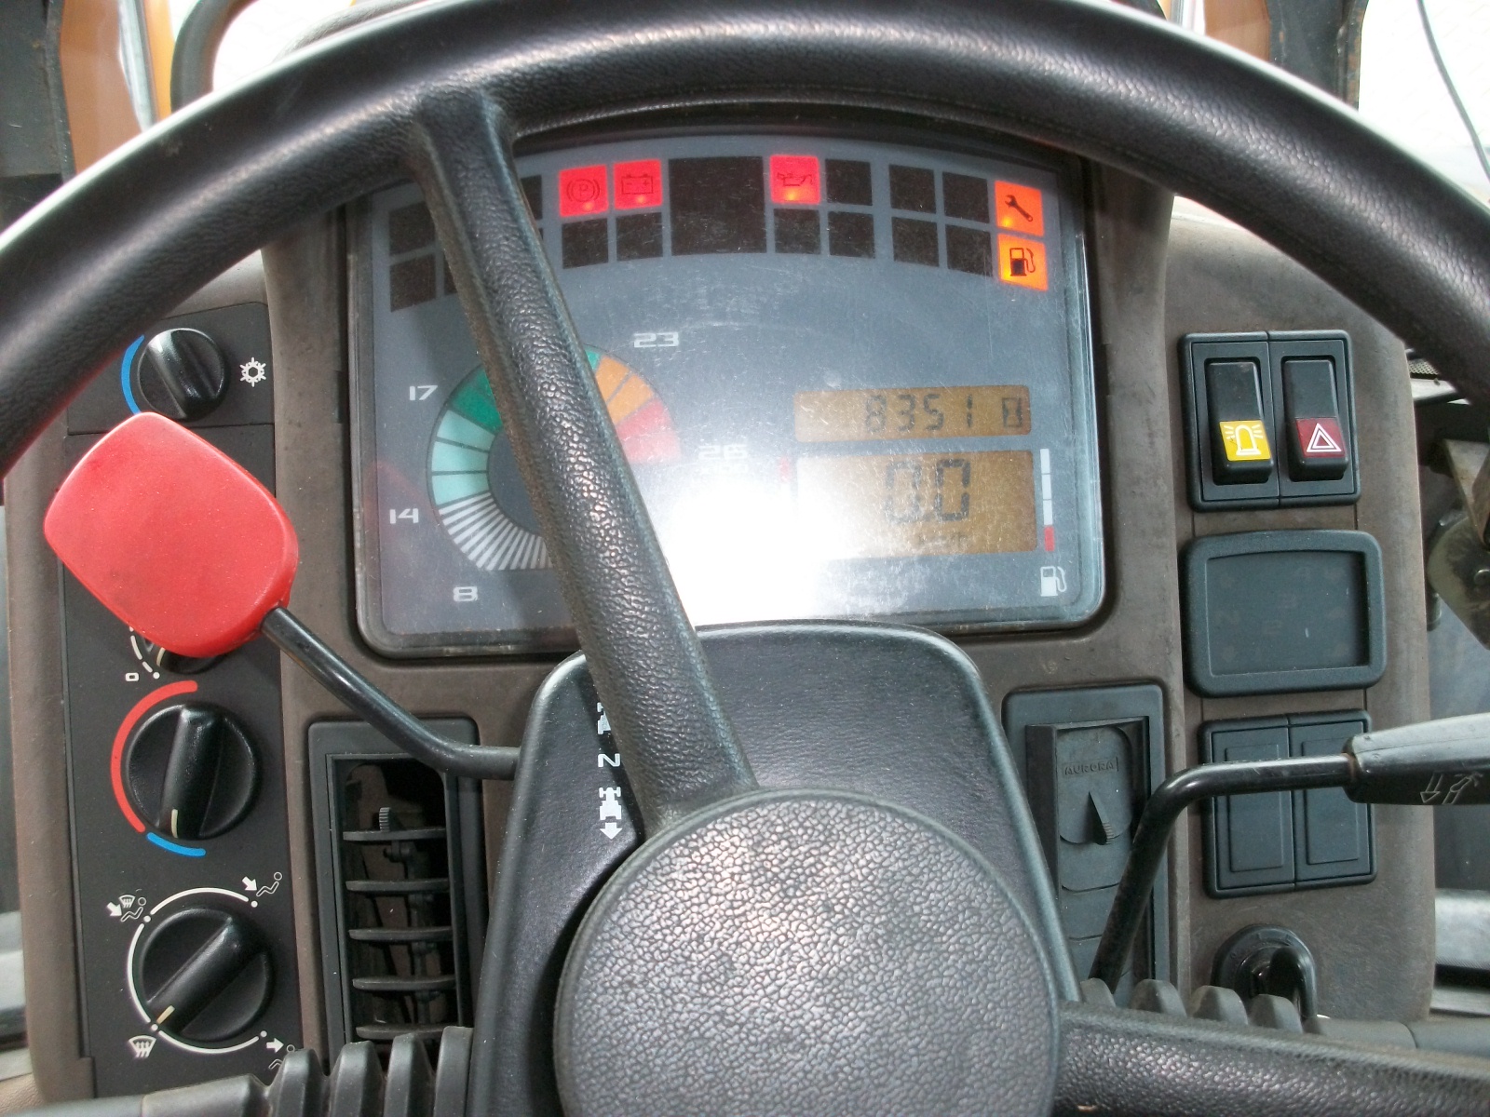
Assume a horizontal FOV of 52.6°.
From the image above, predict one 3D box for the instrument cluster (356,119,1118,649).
[{"bbox_3d":[-0.005,-0.052,0.466,0.219,0.152,0.030,-2,-1,0],"label":"instrument cluster"}]

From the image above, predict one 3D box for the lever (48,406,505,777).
[{"bbox_3d":[-0.104,0.017,0.367,0.128,0.046,0.033,36,0,-12],"label":"lever"}]

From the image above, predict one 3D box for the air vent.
[{"bbox_3d":[-0.104,0.107,0.462,0.050,0.114,0.028,-2,-1,0],"label":"air vent"}]

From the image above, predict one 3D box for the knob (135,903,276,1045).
[{"bbox_3d":[-0.159,0.123,0.446,0.037,0.037,0.021,-2,-1,0],"label":"knob"}]

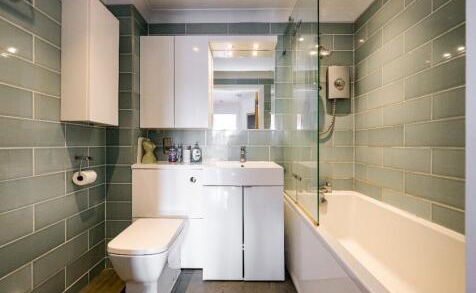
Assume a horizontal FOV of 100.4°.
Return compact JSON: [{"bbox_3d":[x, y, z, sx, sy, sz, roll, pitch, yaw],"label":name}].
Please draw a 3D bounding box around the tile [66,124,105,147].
[{"bbox_3d":[-1.100,-0.070,1.452,0.010,0.150,0.372,0,0,0],"label":"tile"}]

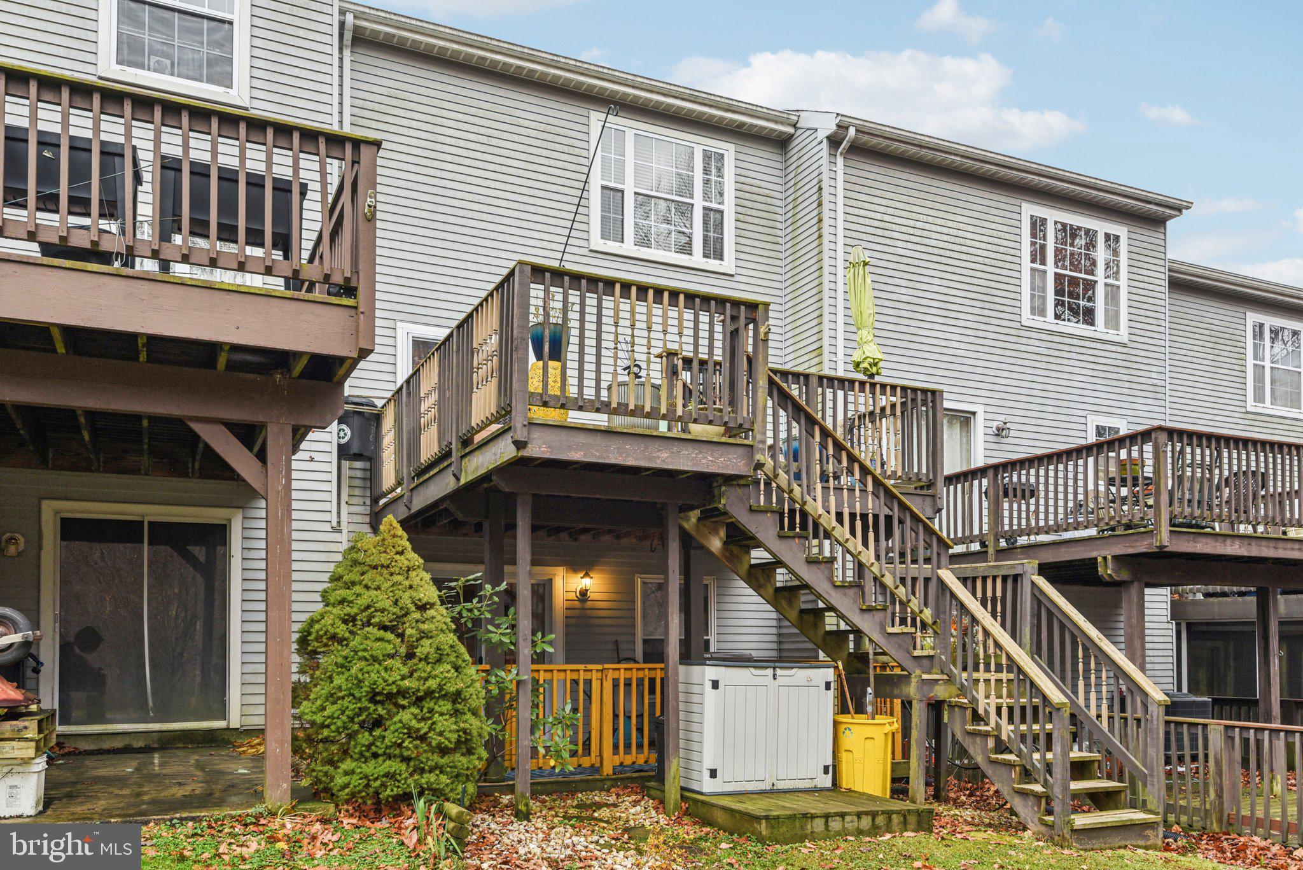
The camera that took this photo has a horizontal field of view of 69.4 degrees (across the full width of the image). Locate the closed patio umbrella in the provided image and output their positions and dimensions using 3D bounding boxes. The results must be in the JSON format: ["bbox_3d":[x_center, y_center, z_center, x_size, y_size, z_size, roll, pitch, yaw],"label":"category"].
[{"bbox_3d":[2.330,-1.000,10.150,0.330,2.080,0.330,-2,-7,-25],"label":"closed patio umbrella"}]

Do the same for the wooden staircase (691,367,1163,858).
[{"bbox_3d":[2.200,1.480,8.050,3.550,3.780,2.280,4,-9,-25],"label":"wooden staircase"}]

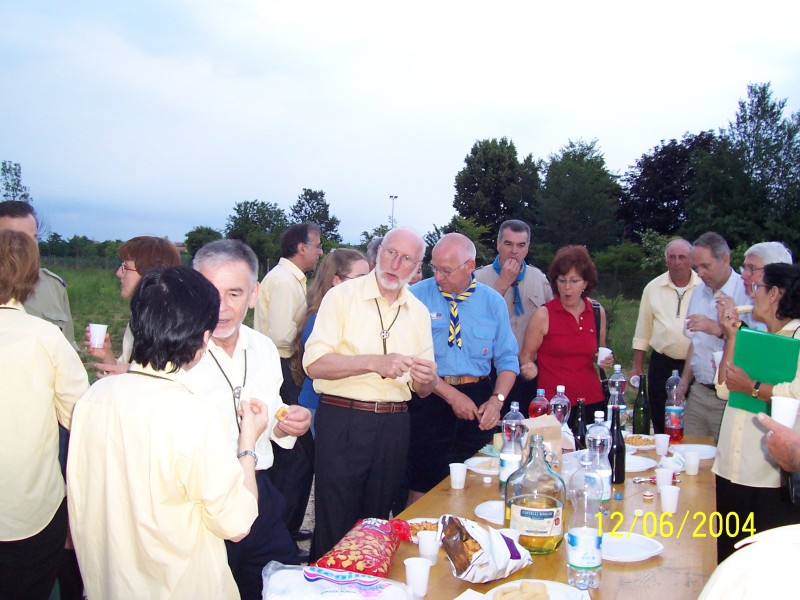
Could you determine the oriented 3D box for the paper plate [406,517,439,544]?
[{"bbox_3d":[0.086,0.695,2.587,0.240,0.024,0.240,0,3,0],"label":"paper plate"}]

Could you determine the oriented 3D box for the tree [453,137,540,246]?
[{"bbox_3d":[4.495,-4.152,39.829,4.200,7.000,4.200,0,3,0],"label":"tree"}]

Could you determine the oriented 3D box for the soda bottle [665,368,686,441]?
[{"bbox_3d":[1.308,0.506,4.068,0.089,0.331,0.089,1,2,0],"label":"soda bottle"}]

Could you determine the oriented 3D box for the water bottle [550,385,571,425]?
[{"bbox_3d":[0.640,0.501,3.404,0.088,0.325,0.088,0,3,0],"label":"water bottle"}]

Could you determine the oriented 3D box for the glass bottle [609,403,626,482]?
[{"bbox_3d":[0.825,0.546,3.244,0.073,0.287,0.073,1,2,0],"label":"glass bottle"}]

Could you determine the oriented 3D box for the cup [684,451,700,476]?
[{"bbox_3d":[1.132,0.633,3.305,0.064,0.083,0.064,1,3,19],"label":"cup"}]

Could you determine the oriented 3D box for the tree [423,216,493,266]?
[{"bbox_3d":[2.821,-1.947,41.928,3.500,4.200,3.500,1,2,0],"label":"tree"}]

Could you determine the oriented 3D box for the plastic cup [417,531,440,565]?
[{"bbox_3d":[0.076,0.676,2.327,0.065,0.084,0.065,0,3,2],"label":"plastic cup"}]

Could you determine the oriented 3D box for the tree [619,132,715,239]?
[{"bbox_3d":[14.546,-4.376,45.840,6.000,9.300,6.000,1,2,0],"label":"tree"}]

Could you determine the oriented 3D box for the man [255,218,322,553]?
[{"bbox_3d":[-0.591,0.474,4.534,0.380,1.760,0.480,-1,3,-10],"label":"man"}]

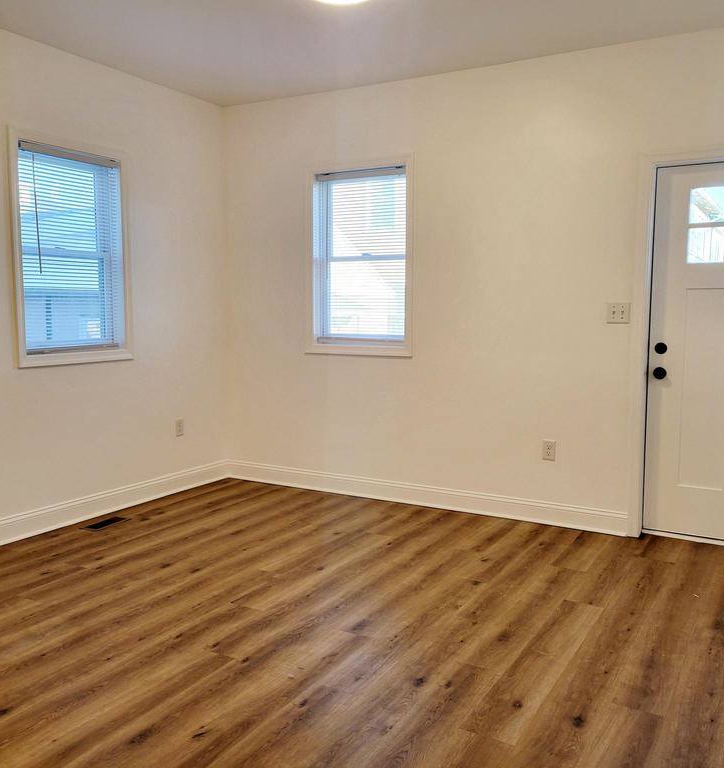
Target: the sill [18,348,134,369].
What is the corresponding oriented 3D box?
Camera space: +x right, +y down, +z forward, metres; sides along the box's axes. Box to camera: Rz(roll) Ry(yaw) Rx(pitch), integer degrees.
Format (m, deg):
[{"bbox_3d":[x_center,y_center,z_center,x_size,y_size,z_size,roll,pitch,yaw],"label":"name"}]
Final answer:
[{"bbox_3d":[-1.693,-0.163,4.591,0.060,0.072,0.840,4,7,30],"label":"sill"}]

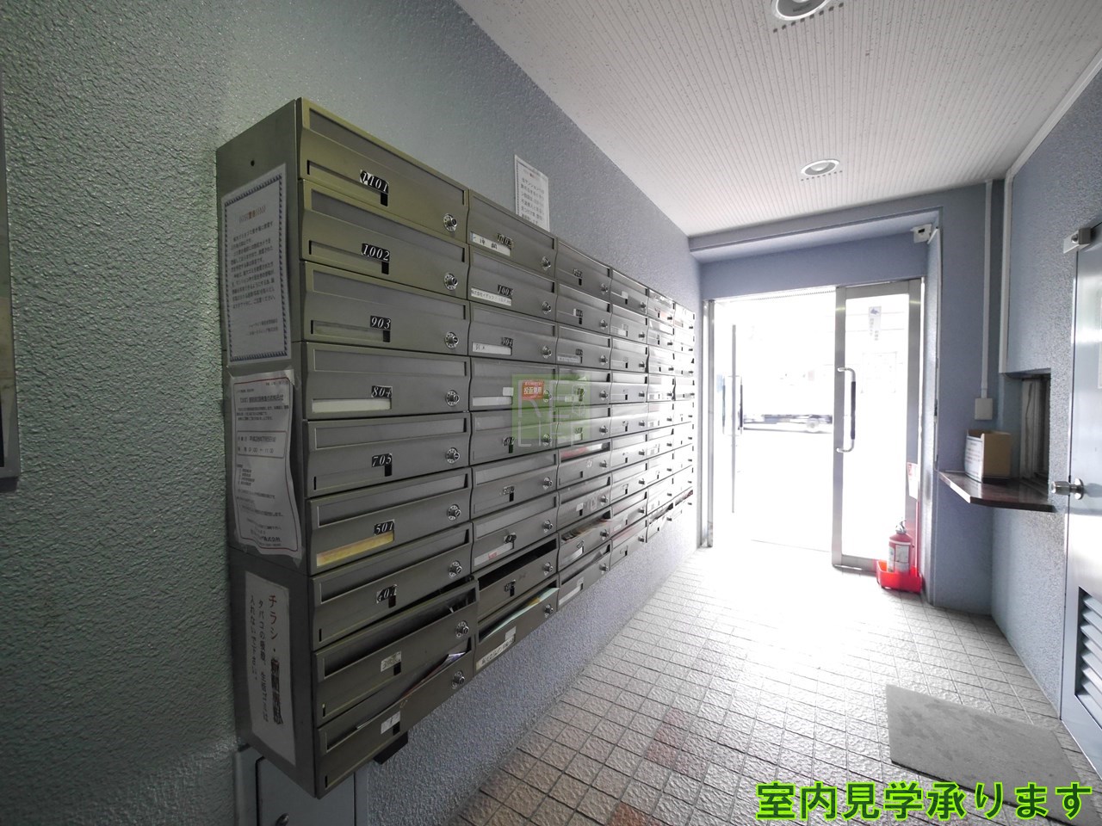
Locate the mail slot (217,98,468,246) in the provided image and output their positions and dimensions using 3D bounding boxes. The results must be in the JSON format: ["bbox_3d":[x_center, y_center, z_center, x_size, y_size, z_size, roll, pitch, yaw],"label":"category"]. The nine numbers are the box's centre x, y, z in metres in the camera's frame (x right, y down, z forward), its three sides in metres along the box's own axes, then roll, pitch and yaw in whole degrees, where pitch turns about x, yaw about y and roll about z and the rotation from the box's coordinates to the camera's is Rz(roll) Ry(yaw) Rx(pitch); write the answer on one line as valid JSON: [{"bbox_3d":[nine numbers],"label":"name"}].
[{"bbox_3d":[-0.387,-0.418,0.883,0.275,0.120,0.360,1,3,33],"label":"mail slot"}]

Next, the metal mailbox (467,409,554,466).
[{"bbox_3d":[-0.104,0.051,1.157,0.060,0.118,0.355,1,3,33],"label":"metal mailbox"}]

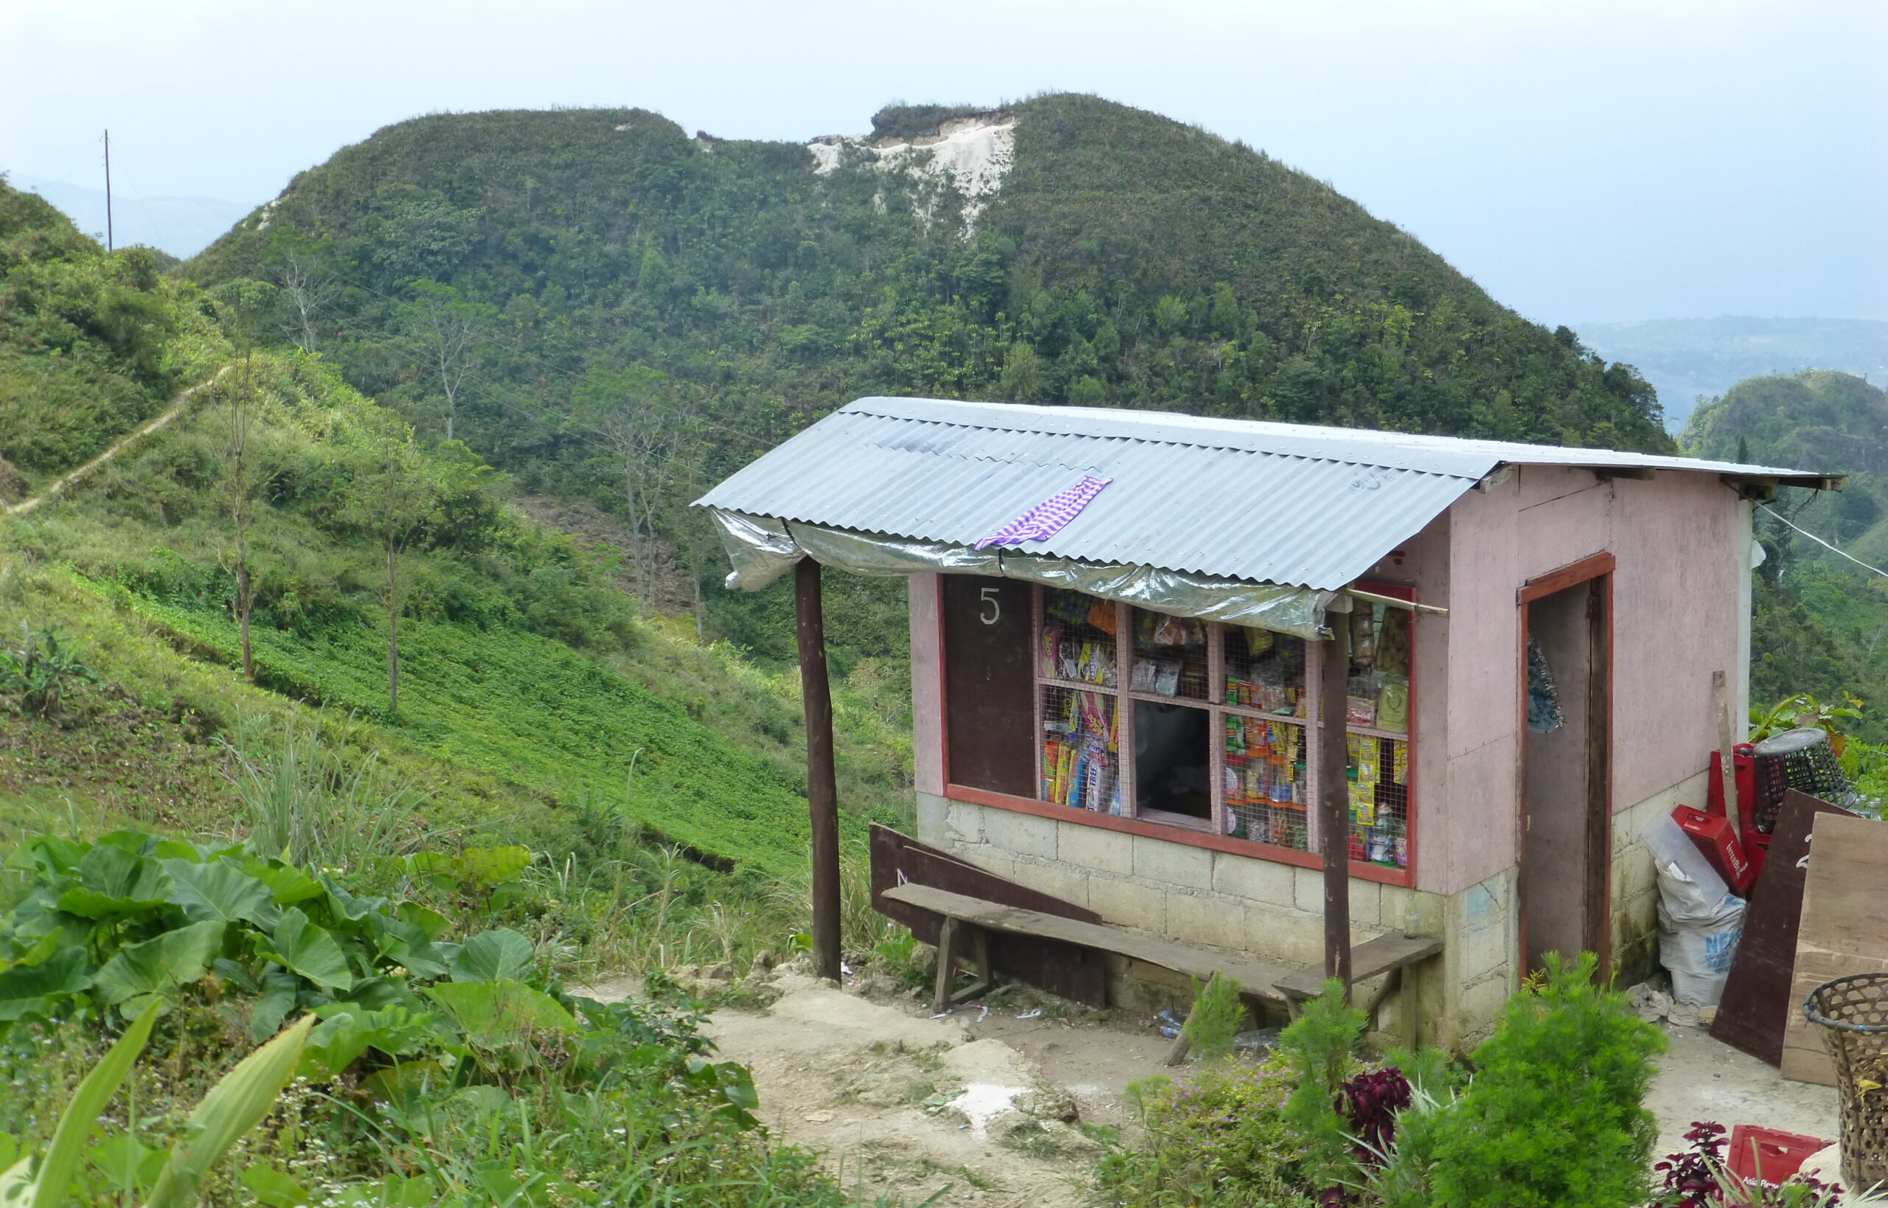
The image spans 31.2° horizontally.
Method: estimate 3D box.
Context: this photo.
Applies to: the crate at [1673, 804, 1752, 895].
[{"bbox_3d":[3.295,1.047,14.500,0.250,0.395,0.110,24,66,45],"label":"crate"}]

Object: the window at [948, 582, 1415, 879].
[{"bbox_3d":[0.935,0.395,14.092,2.420,1.210,0.120,8,16,39],"label":"window"}]

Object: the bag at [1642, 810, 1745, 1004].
[{"bbox_3d":[3.177,1.293,14.350,0.400,0.740,0.360,-3,12,-5],"label":"bag"}]

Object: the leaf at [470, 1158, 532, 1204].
[{"bbox_3d":[-1.426,1.861,10.900,0.190,0.095,0.150,-2,12,0],"label":"leaf"}]

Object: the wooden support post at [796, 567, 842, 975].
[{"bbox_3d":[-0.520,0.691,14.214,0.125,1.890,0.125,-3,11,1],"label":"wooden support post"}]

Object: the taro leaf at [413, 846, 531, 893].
[{"bbox_3d":[-2.104,1.181,15.000,0.500,0.150,0.330,-2,12,0],"label":"taro leaf"}]

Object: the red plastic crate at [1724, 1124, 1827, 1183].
[{"bbox_3d":[2.975,1.945,11.896,0.320,0.260,0.360,6,3,31],"label":"red plastic crate"}]

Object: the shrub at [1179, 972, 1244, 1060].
[{"bbox_3d":[1.000,1.553,12.600,0.240,0.370,0.240,-2,12,0],"label":"shrub"}]

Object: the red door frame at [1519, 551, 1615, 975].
[{"bbox_3d":[2.545,0.797,14.014,0.130,1.910,0.800,8,16,39],"label":"red door frame"}]

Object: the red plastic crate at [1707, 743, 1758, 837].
[{"bbox_3d":[3.445,0.814,14.750,0.250,0.380,0.140,8,16,39],"label":"red plastic crate"}]

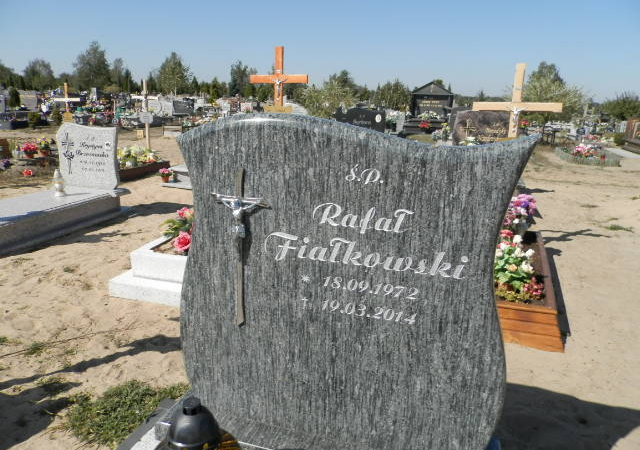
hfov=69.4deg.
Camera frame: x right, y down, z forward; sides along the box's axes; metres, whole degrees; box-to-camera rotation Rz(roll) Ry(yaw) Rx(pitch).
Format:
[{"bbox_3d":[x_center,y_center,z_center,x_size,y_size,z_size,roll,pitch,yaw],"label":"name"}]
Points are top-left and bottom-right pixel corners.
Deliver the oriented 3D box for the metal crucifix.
[{"bbox_3d":[-0.179,0.052,1.009,0.143,0.360,0.040,6,13,19],"label":"metal crucifix"}]

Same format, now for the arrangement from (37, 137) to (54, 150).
[{"bbox_3d":[-4.098,-1.217,6.900,0.270,0.200,0.270,-8,18,-33],"label":"arrangement"}]

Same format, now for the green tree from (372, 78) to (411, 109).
[{"bbox_3d":[5.561,-9.960,36.627,2.979,2.998,2.979,2,15,0],"label":"green tree"}]

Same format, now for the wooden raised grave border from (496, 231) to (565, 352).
[{"bbox_3d":[1.267,0.341,3.725,0.950,0.250,1.945,7,16,17],"label":"wooden raised grave border"}]

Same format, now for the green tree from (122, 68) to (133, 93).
[{"bbox_3d":[-24.222,-17.777,58.542,1.192,4.121,1.133,-4,16,-21],"label":"green tree"}]

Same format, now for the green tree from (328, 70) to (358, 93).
[{"bbox_3d":[2.445,-14.454,49.938,3.203,4.458,3.203,2,15,0],"label":"green tree"}]

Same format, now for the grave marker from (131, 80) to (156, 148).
[{"bbox_3d":[-2.707,-1.652,7.257,0.450,1.193,0.070,7,16,19],"label":"grave marker"}]

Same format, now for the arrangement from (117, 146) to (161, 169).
[{"bbox_3d":[-2.561,-0.928,6.450,0.550,0.300,0.650,7,16,19],"label":"arrangement"}]

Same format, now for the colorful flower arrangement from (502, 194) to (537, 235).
[{"bbox_3d":[1.904,-0.100,4.410,0.360,0.380,0.340,7,16,17],"label":"colorful flower arrangement"}]

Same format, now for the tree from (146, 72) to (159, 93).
[{"bbox_3d":[-20.089,-16.461,55.795,1.435,3.934,1.435,2,15,0],"label":"tree"}]

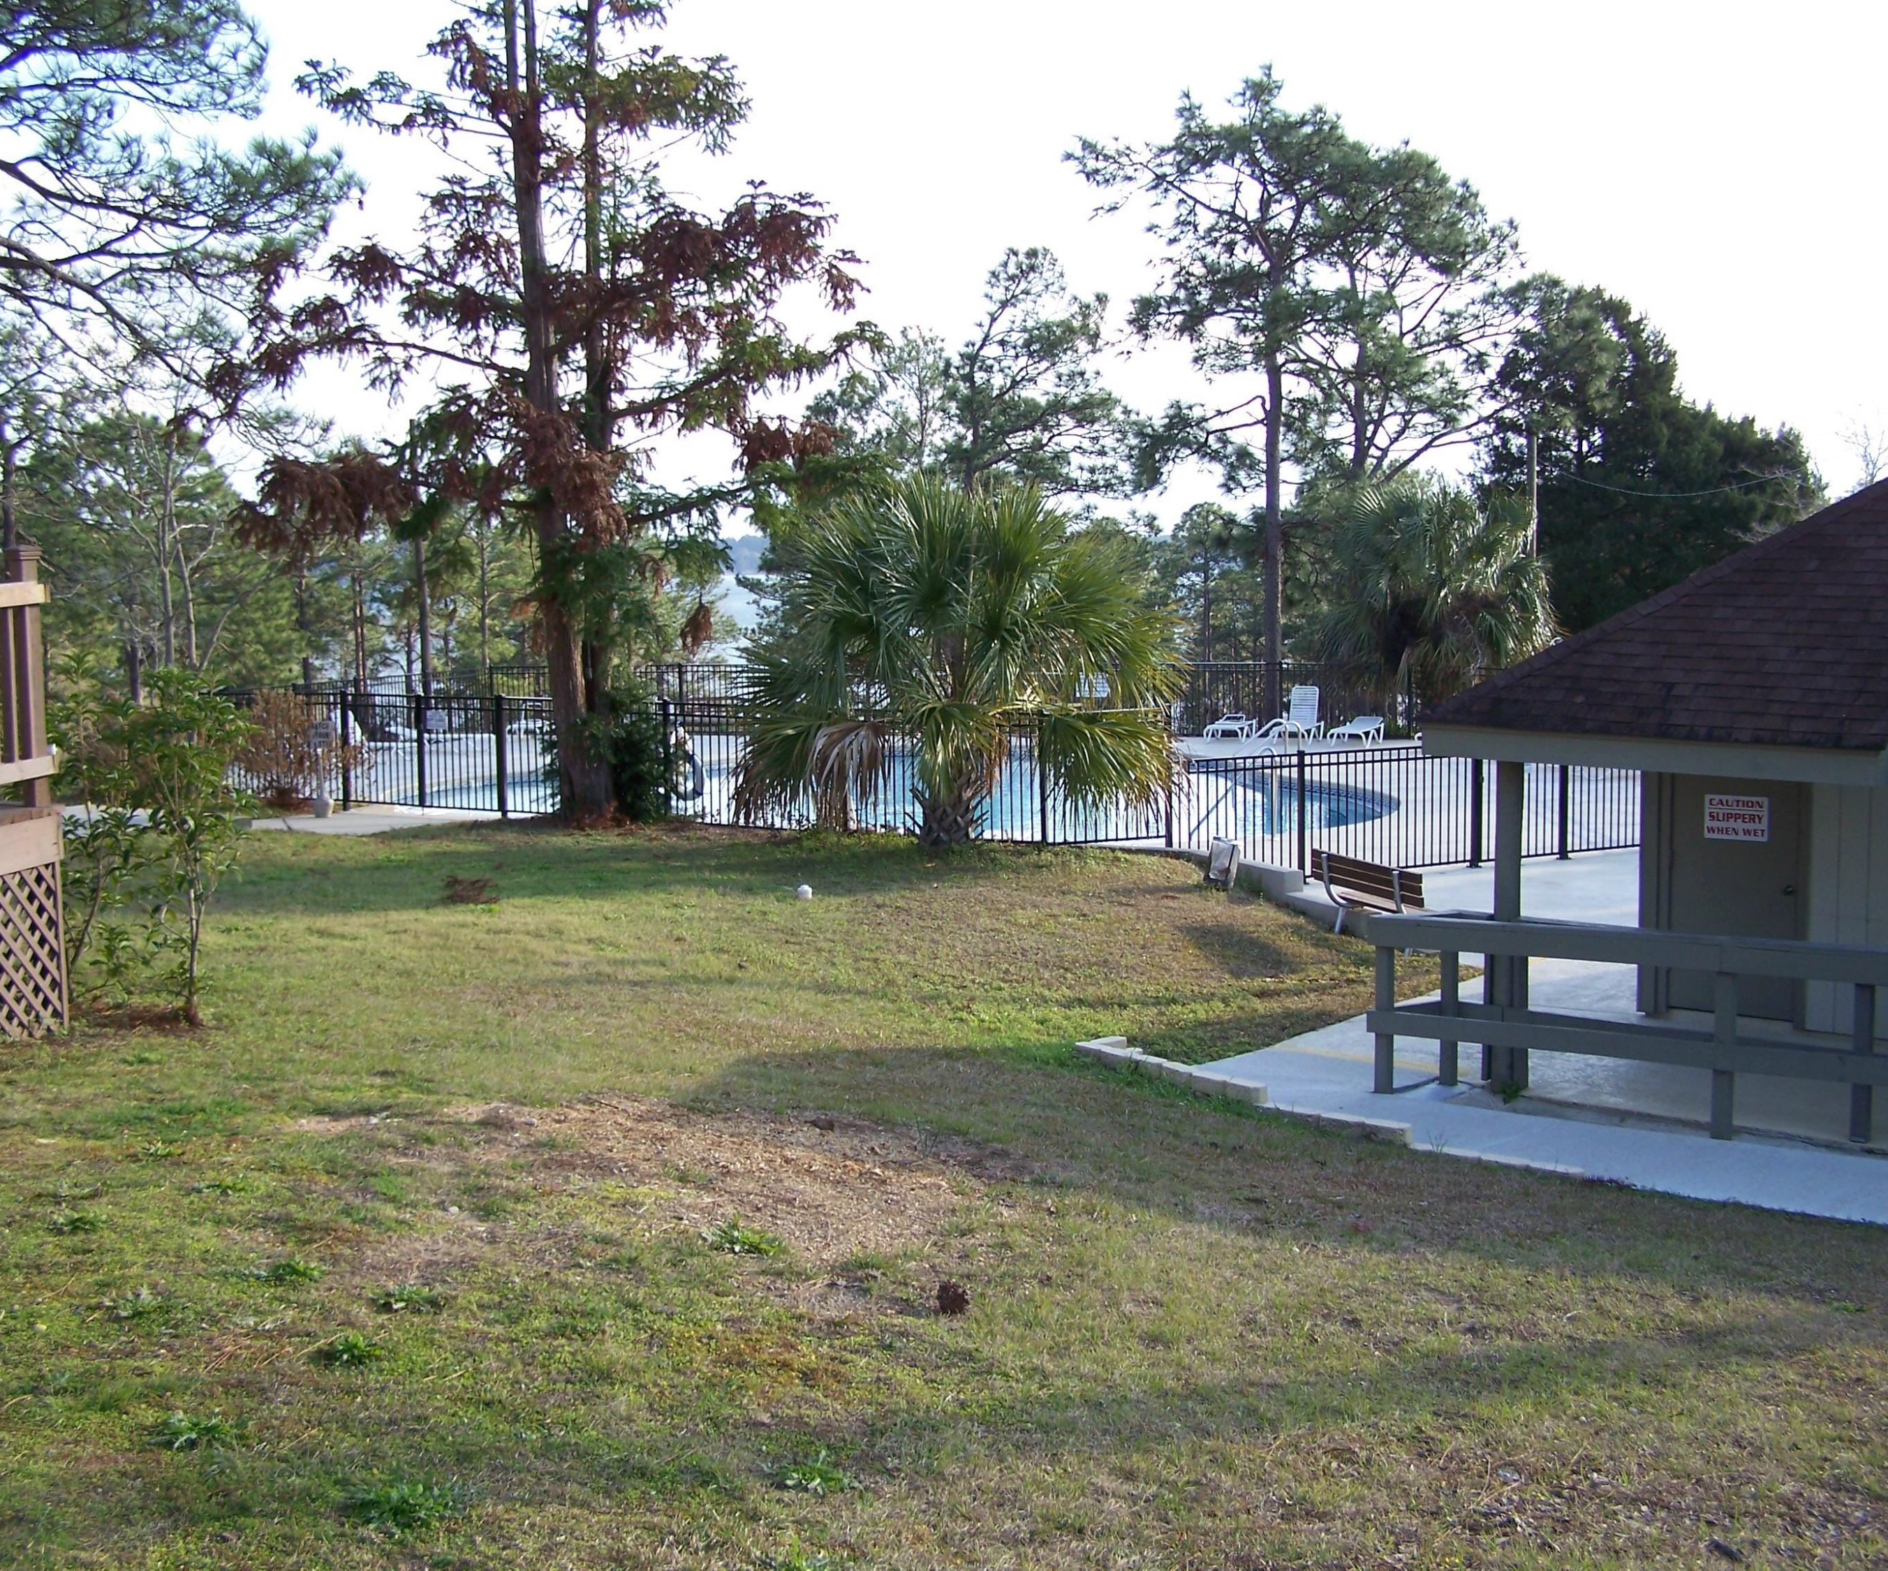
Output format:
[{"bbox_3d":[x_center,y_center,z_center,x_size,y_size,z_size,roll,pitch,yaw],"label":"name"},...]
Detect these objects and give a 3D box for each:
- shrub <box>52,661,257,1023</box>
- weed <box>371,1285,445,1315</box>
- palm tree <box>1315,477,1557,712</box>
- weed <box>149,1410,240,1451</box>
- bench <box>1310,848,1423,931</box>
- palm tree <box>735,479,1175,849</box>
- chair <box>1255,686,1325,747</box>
[{"bbox_3d":[-3.756,0.255,10.823,0.950,1.680,0.880,-1,6,0],"label":"shrub"},{"bbox_3d":[-1.427,1.365,6.119,0.185,0.055,0.150,-1,6,0],"label":"weed"},{"bbox_3d":[9.238,-3.360,43.392,4.500,4.850,4.200,-1,6,0],"label":"palm tree"},{"bbox_3d":[-1.557,1.339,4.779,0.200,0.055,0.160,-1,6,0],"label":"weed"},{"bbox_3d":[3.880,1.032,19.910,0.620,0.830,1.920,-3,6,-18],"label":"bench"},{"bbox_3d":[0.116,-1.224,22.992,4.400,3.750,4.200,-1,6,0],"label":"palm tree"},{"bbox_3d":[6.375,-1.258,41.386,0.680,1.000,1.500,1,6,21],"label":"chair"}]

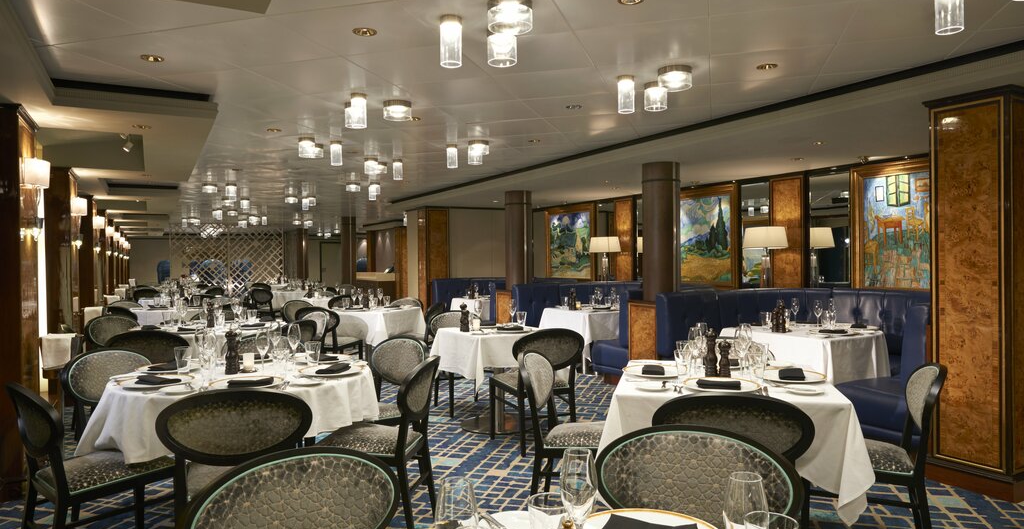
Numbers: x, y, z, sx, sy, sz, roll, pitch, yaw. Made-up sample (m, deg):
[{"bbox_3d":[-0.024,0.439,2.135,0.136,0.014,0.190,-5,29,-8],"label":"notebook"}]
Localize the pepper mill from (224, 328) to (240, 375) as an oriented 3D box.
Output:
[{"bbox_3d":[-1.392,0.434,3.390,0.062,0.216,0.062,0,0,0],"label":"pepper mill"}]

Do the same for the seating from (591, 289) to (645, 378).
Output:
[{"bbox_3d":[1.535,0.753,7.372,1.200,1.020,0.660,0,0,-29],"label":"seating"}]

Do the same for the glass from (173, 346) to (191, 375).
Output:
[{"bbox_3d":[-1.597,0.466,3.300,0.078,0.120,0.078,0,0,0],"label":"glass"}]

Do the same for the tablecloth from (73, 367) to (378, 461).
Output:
[{"bbox_3d":[-1.320,0.705,3.400,1.370,0.340,1.370,0,0,-16],"label":"tablecloth"}]

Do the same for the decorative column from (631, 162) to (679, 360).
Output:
[{"bbox_3d":[1.452,0.141,6.756,0.390,2.250,0.390,0,0,-29],"label":"decorative column"}]

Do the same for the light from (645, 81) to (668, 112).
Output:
[{"bbox_3d":[0.877,-1.021,4.150,0.140,0.145,0.140,0,0,0],"label":"light"}]

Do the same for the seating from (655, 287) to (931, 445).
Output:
[{"bbox_3d":[2.696,0.743,5.637,1.950,1.040,2.600,0,0,-29],"label":"seating"}]

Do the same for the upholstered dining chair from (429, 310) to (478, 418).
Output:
[{"bbox_3d":[-0.430,0.850,6.080,0.540,0.860,0.580,0,0,-25],"label":"upholstered dining chair"}]

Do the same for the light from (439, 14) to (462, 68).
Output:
[{"bbox_3d":[-0.266,-0.981,3.000,0.096,0.203,0.096,0,0,0],"label":"light"}]

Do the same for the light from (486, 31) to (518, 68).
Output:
[{"bbox_3d":[-0.044,-1.013,3.170,0.137,0.152,0.137,0,0,0],"label":"light"}]

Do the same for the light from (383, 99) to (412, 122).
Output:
[{"bbox_3d":[-0.763,-1.030,4.560,0.187,0.121,0.187,0,0,0],"label":"light"}]

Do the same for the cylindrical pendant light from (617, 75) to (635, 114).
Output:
[{"bbox_3d":[0.670,-0.993,4.000,0.097,0.205,0.097,0,0,0],"label":"cylindrical pendant light"}]

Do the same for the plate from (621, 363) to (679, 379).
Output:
[{"bbox_3d":[0.655,0.490,3.120,0.305,0.025,0.305,0,0,0],"label":"plate"}]

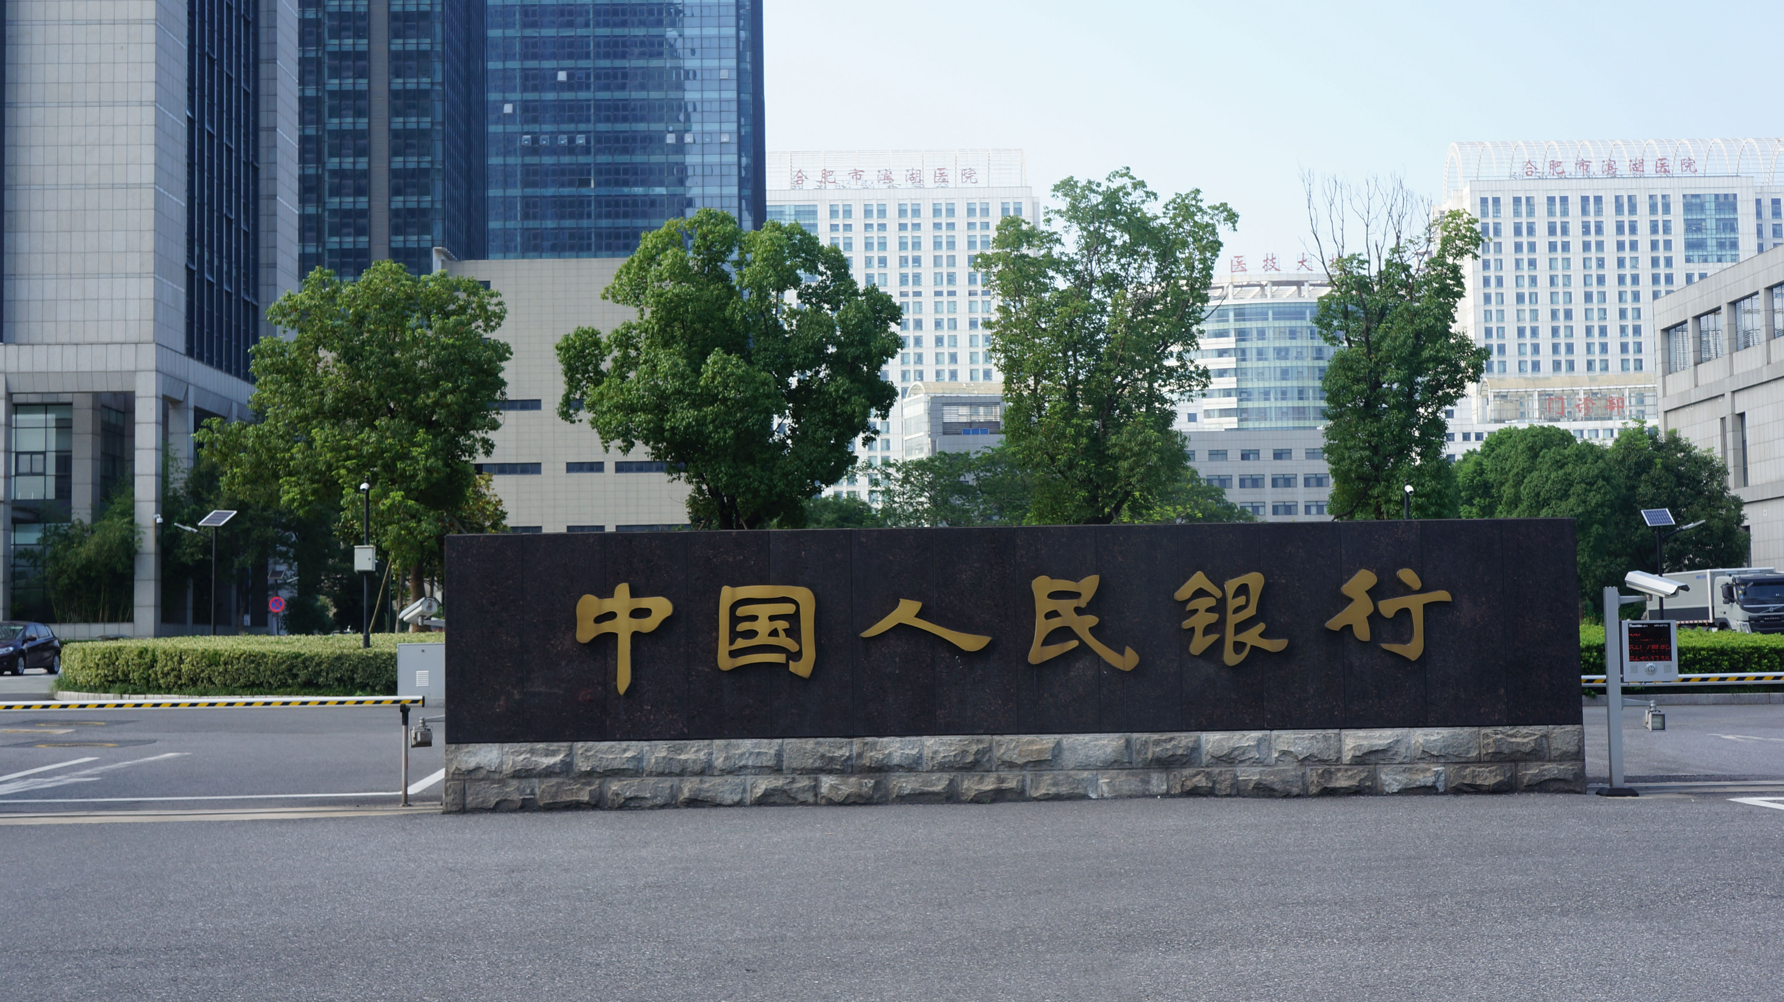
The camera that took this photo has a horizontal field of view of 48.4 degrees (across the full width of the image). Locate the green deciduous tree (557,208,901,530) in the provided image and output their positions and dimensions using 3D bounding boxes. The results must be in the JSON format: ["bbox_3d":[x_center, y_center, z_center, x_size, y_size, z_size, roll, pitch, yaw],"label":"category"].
[{"bbox_3d":[-3.720,-1.661,45.500,7.800,9.900,7.200,-1,-4,-1],"label":"green deciduous tree"}]

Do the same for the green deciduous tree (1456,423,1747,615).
[{"bbox_3d":[31.987,1.579,90.000,12.800,10.000,8.500,-1,-4,-1],"label":"green deciduous tree"}]

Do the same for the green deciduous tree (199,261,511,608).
[{"bbox_3d":[-12.379,-1.065,46.000,7.000,9.000,6.600,-1,-4,-1],"label":"green deciduous tree"}]

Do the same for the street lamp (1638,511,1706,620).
[{"bbox_3d":[19.648,2.035,50.000,1.600,3.800,0.700,-2,-4,16],"label":"street lamp"}]

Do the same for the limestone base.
[{"bbox_3d":[0.924,2.005,15.040,8.450,0.510,0.650,-1,-4,-1],"label":"limestone base"}]

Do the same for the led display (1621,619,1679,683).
[{"bbox_3d":[5.655,1.122,14.800,0.405,0.455,0.090,-1,-4,-5],"label":"led display"}]

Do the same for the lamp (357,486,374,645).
[{"bbox_3d":[-10.331,1.588,39.000,0.420,4.050,0.350,-1,-4,-1],"label":"lamp"}]

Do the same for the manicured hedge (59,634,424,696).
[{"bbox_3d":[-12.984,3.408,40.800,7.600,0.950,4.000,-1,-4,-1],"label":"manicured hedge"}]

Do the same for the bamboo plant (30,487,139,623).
[{"bbox_3d":[-35.753,2.594,88.000,4.900,6.300,3.200,-1,-4,-1],"label":"bamboo plant"}]

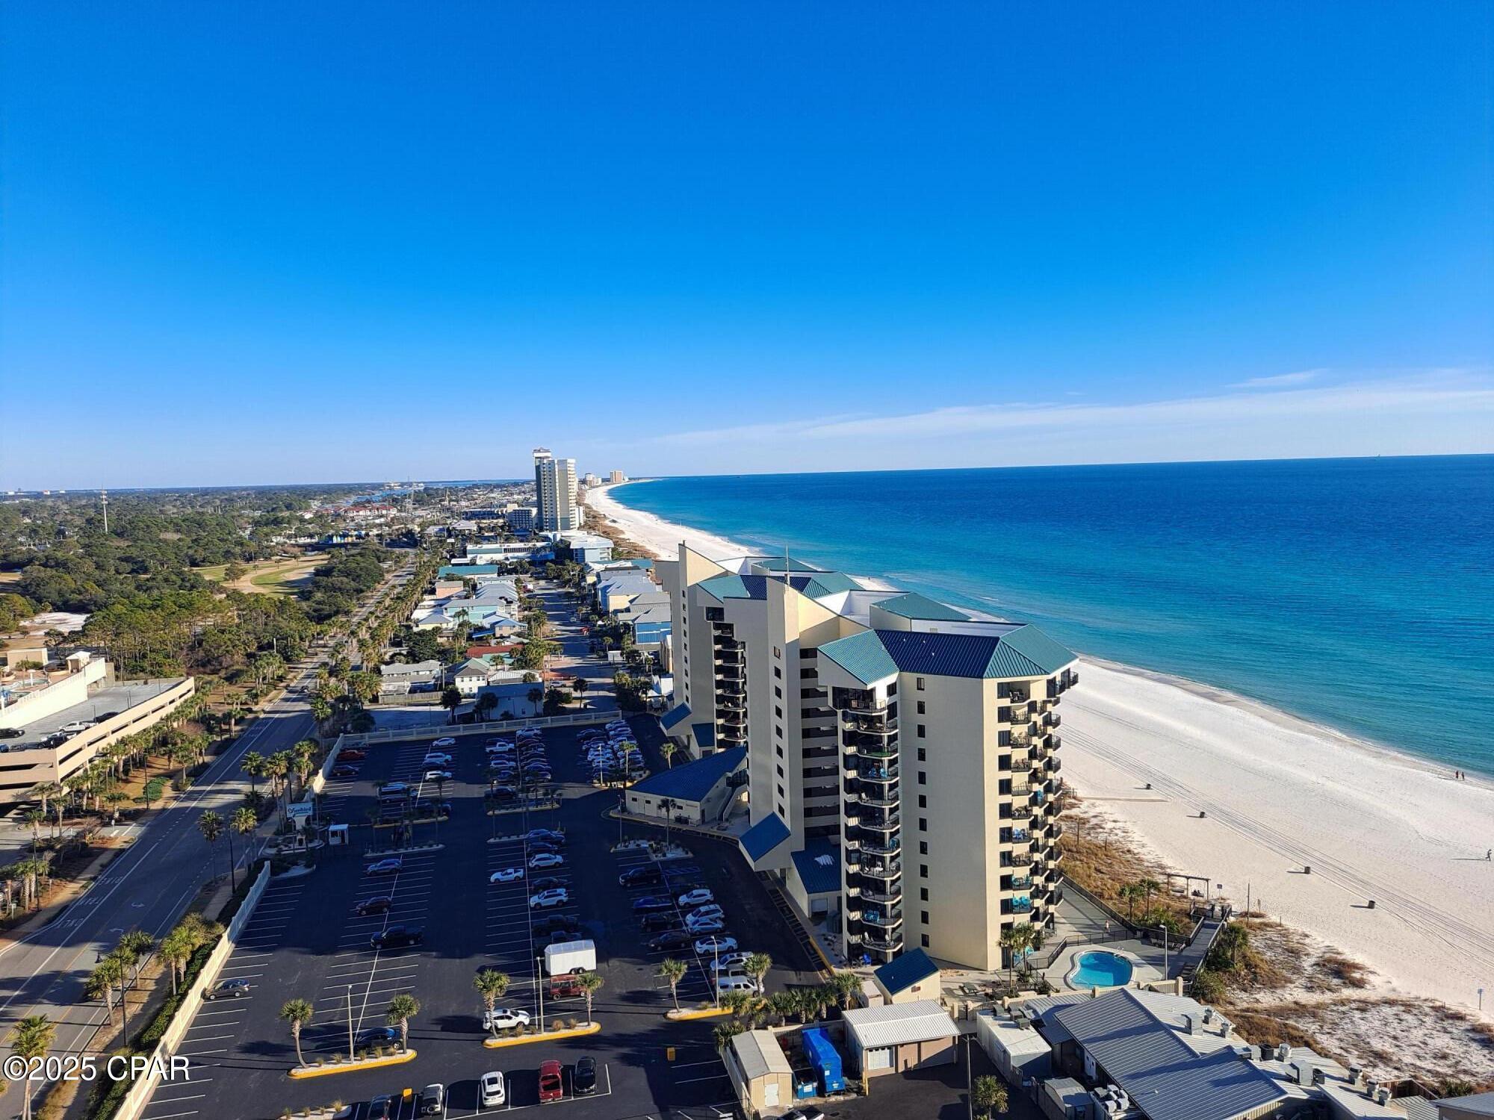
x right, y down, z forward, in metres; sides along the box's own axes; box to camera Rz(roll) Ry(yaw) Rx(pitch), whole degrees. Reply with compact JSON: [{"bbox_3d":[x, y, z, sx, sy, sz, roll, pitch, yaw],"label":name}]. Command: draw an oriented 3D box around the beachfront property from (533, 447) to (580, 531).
[{"bbox_3d":[-168.418,-57.264,950.653,38.000,80.590,40.000,-3,5,-13],"label":"beachfront property"}]

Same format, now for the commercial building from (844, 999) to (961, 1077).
[{"bbox_3d":[15.082,46.737,106.278,9.600,3.350,7.300,-3,5,-12],"label":"commercial building"}]

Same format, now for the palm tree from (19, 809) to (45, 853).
[{"bbox_3d":[-111.813,42.150,168.757,3.700,6.300,3.700,-2,5,0],"label":"palm tree"}]

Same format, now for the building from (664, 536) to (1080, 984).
[{"bbox_3d":[8.920,20.119,191.841,34.500,42.500,150.500,-3,5,-13],"label":"building"}]

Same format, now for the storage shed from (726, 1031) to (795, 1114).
[{"bbox_3d":[1.389,46.322,98.788,3.850,3.250,7.400,-3,5,-13],"label":"storage shed"}]

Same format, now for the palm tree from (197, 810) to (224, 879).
[{"bbox_3d":[-77.148,41.482,155.683,4.030,10.870,4.030,-3,5,-13],"label":"palm tree"}]

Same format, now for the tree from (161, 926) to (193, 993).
[{"bbox_3d":[-62.844,44.233,118.807,3.500,7.680,3.500,-2,5,0],"label":"tree"}]

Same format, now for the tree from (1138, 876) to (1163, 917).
[{"bbox_3d":[49.023,41.129,131.164,3.100,5.450,3.100,-2,5,0],"label":"tree"}]

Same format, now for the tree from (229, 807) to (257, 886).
[{"bbox_3d":[-73.392,41.324,157.699,4.090,10.640,4.090,-3,5,-13],"label":"tree"}]

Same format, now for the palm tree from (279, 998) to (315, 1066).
[{"bbox_3d":[-43.155,45.377,103.356,3.300,6.850,3.300,-2,5,0],"label":"palm tree"}]

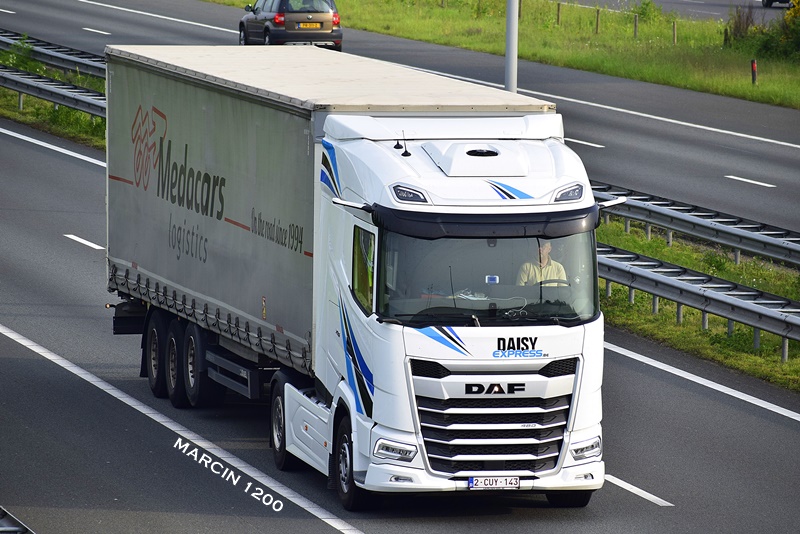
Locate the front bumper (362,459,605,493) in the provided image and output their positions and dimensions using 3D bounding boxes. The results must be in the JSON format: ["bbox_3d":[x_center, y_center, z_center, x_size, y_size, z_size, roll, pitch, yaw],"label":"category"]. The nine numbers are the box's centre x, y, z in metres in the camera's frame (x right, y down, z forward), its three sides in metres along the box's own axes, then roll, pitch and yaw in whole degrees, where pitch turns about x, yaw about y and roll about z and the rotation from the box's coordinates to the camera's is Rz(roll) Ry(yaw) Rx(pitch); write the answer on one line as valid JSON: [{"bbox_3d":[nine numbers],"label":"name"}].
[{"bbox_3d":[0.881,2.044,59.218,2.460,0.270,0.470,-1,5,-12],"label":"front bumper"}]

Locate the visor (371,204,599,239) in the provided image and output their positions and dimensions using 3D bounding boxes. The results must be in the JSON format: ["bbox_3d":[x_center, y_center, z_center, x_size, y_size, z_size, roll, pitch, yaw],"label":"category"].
[{"bbox_3d":[0.880,-0.443,59.167,2.270,0.290,0.470,-1,5,-12],"label":"visor"}]

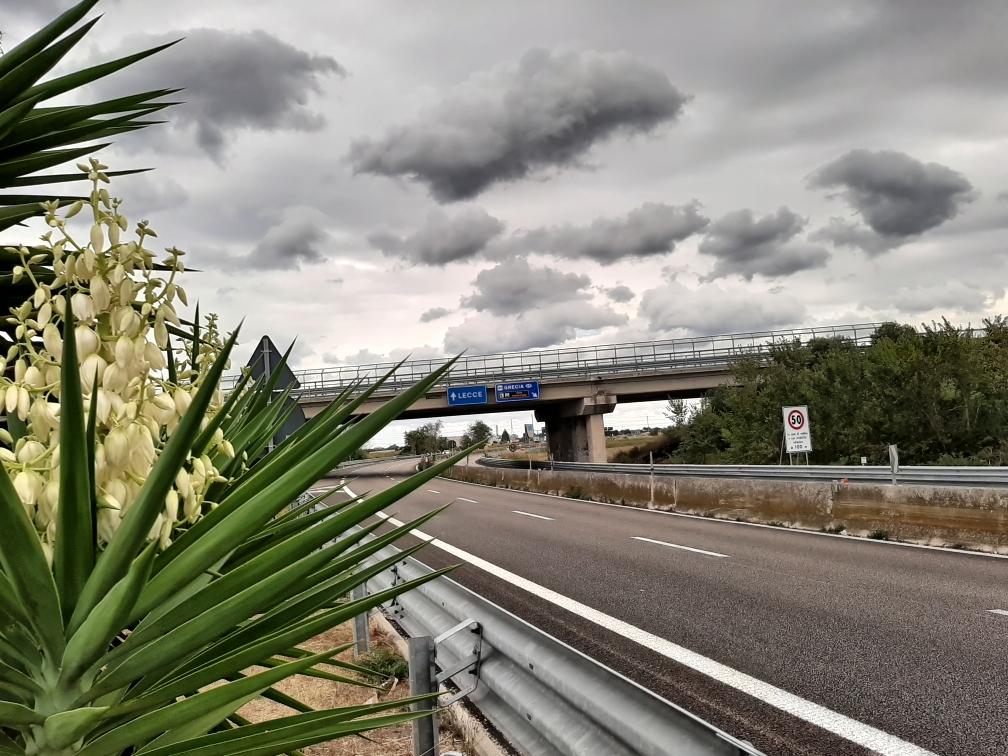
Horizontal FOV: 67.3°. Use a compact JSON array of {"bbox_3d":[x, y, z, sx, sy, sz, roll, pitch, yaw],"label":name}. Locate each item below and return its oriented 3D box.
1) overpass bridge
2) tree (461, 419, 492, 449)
[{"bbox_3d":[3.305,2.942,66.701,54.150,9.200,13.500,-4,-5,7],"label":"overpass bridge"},{"bbox_3d":[-6.356,12.829,175.000,7.063,6.934,6.710,-4,-5,-2],"label":"tree"}]

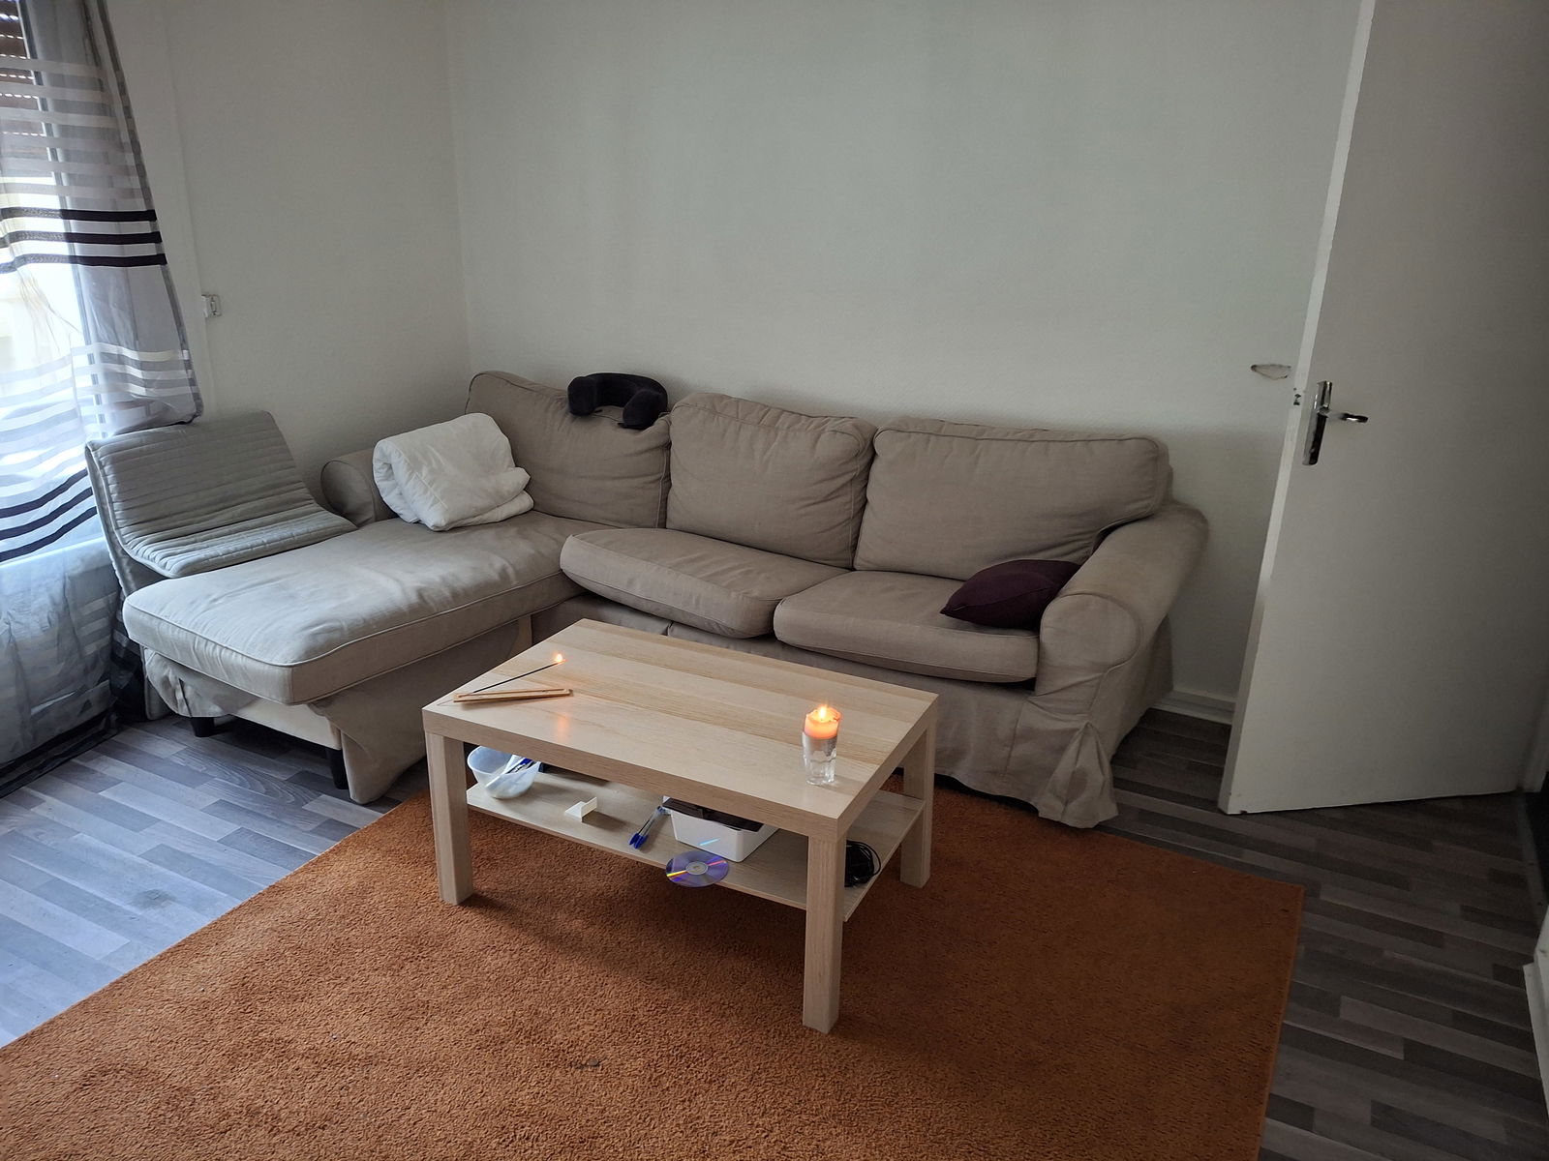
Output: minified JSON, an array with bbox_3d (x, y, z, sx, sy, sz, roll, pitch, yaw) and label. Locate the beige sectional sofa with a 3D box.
[{"bbox_3d":[-0.337,0.012,3.045,2.560,0.850,1.635,11,22,27],"label":"beige sectional sofa"}]

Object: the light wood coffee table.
[{"bbox_3d":[-0.182,0.458,2.364,0.900,0.450,0.550,10,21,24],"label":"light wood coffee table"}]

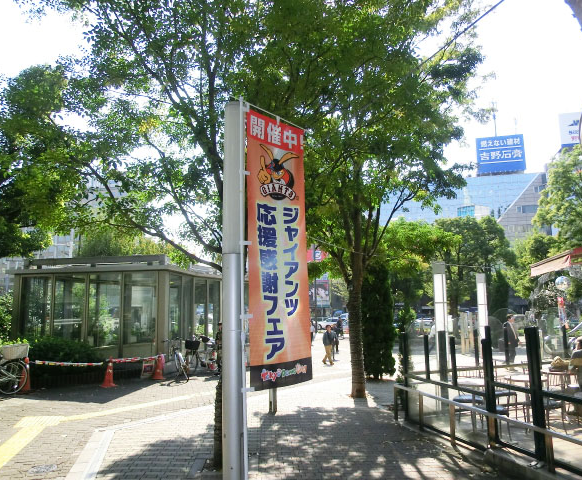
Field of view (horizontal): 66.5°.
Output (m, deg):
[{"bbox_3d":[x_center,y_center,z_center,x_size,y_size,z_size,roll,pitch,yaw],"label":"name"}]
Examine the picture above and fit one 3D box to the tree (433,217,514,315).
[{"bbox_3d":[11.264,2.382,28.000,5.600,7.872,5.400,-1,-8,0],"label":"tree"}]

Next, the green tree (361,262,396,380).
[{"bbox_3d":[2.524,2.312,12.800,0.930,3.337,0.930,-1,-8,0],"label":"green tree"}]

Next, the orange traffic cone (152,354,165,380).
[{"bbox_3d":[-3.704,3.565,12.450,0.370,0.700,0.370,-1,-8,0],"label":"orange traffic cone"}]

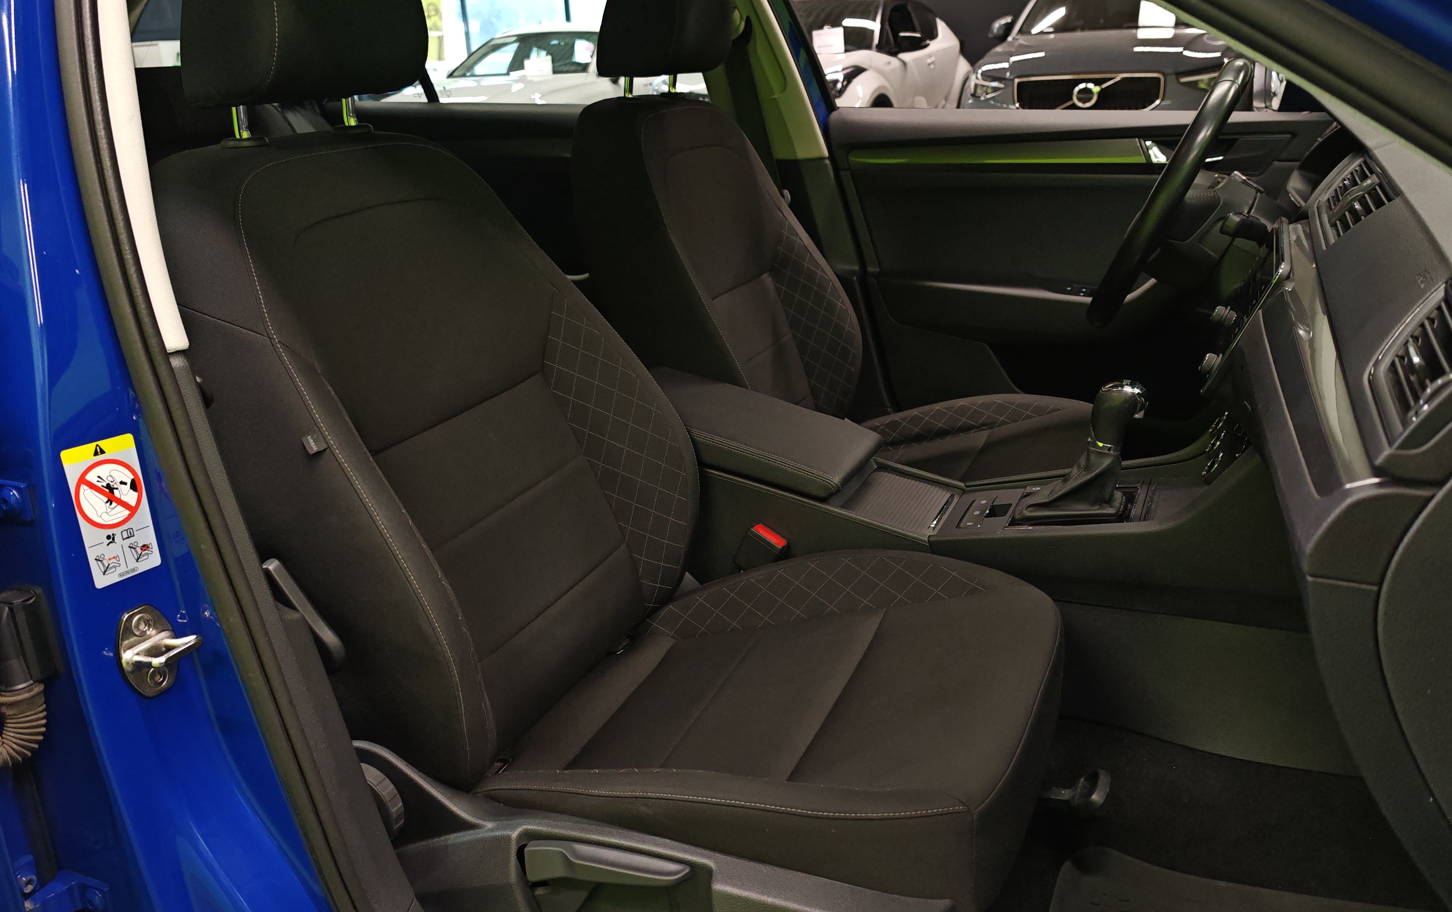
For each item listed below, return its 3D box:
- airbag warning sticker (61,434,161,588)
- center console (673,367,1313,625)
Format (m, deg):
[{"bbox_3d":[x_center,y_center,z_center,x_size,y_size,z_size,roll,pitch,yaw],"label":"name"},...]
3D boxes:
[{"bbox_3d":[-0.461,0.041,0.850,0.003,0.106,0.053,4,18,32],"label":"airbag warning sticker"},{"bbox_3d":[0.216,0.010,1.417,0.890,0.270,0.230,7,22,24],"label":"center console"}]

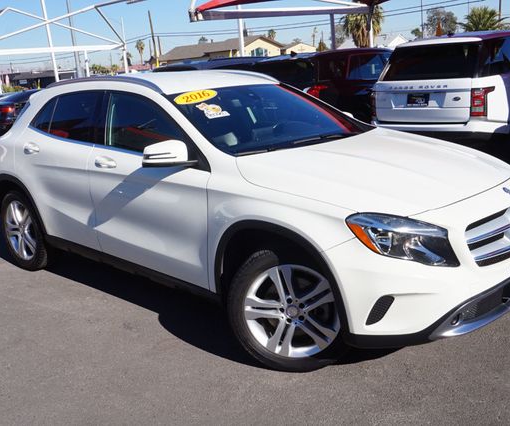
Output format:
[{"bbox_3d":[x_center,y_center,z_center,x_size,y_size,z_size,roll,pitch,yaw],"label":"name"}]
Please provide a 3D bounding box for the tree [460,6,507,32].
[{"bbox_3d":[19.487,-14.967,50.000,4.000,5.100,4.000,-3,15,0],"label":"tree"}]

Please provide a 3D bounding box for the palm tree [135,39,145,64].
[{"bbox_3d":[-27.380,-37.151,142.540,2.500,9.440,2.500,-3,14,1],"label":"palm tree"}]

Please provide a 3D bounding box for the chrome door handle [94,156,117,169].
[{"bbox_3d":[-0.936,-0.315,3.679,0.235,0.060,0.060,10,19,40],"label":"chrome door handle"}]

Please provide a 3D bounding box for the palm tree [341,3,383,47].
[{"bbox_3d":[7.966,-12.533,43.352,3.300,5.740,3.300,-3,14,1],"label":"palm tree"}]

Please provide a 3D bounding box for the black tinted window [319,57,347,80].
[{"bbox_3d":[1.315,-2.369,9.661,0.070,0.380,0.800,-13,3,45],"label":"black tinted window"}]

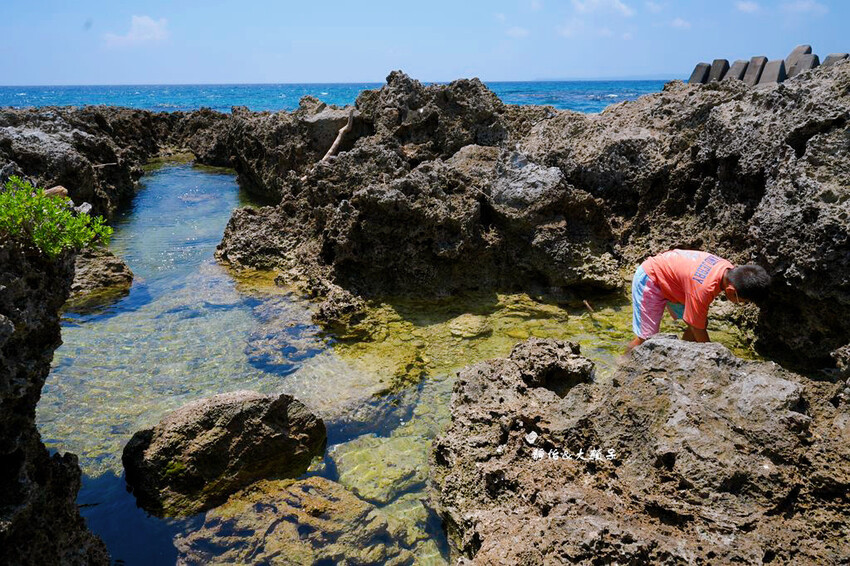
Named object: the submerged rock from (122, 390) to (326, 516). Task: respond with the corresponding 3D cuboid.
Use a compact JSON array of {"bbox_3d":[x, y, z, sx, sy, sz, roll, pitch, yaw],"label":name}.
[{"bbox_3d":[-0.775,0.645,2.220,0.750,0.370,0.450,-11,22,-27],"label":"submerged rock"}]

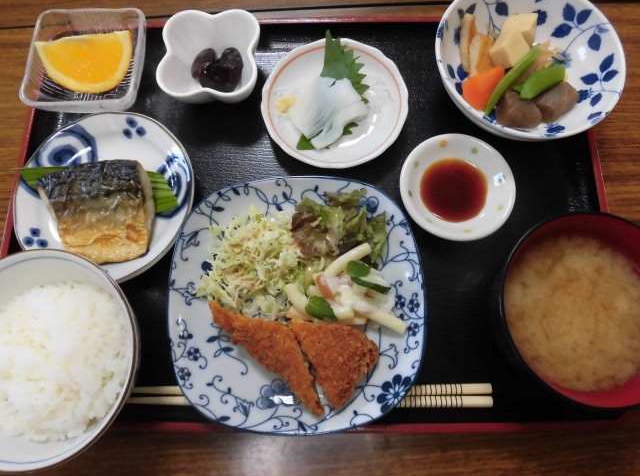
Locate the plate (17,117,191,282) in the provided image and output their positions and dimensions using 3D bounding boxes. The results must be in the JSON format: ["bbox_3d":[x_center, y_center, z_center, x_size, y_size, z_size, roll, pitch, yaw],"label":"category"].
[{"bbox_3d":[-0.149,-0.028,0.317,0.123,0.022,0.123,0,76,1],"label":"plate"}]

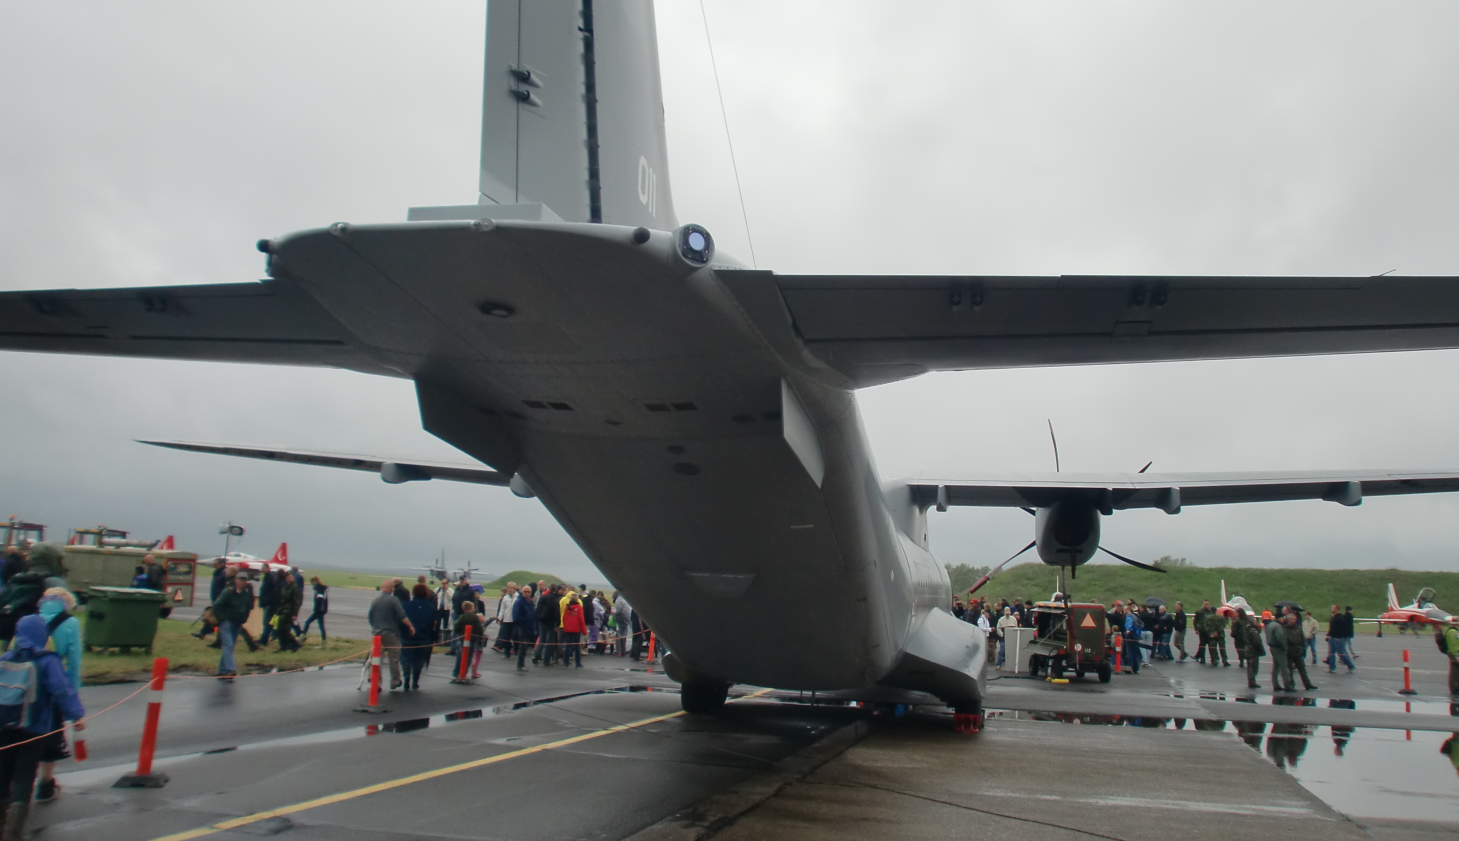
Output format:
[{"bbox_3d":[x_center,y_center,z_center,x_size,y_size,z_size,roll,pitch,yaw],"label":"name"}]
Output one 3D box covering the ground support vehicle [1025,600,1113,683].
[{"bbox_3d":[8.001,5.226,25.900,1.380,1.760,2.250,4,-9,-5],"label":"ground support vehicle"}]

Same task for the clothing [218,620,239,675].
[{"bbox_3d":[-8.284,3.764,18.100,0.340,0.906,0.340,6,-9,-17],"label":"clothing"}]

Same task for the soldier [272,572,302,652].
[{"bbox_3d":[-9.779,4.229,24.200,0.580,1.740,0.520,8,-10,-28],"label":"soldier"}]

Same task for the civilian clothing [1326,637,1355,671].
[{"bbox_3d":[16.503,6.327,29.600,0.680,0.920,0.420,3,-9,0],"label":"civilian clothing"}]

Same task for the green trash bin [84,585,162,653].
[{"bbox_3d":[-12.029,3.980,21.800,0.830,1.240,1.330,-3,-11,35],"label":"green trash bin"}]

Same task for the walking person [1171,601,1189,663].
[{"bbox_3d":[13.387,6.284,32.501,0.460,1.763,0.500,8,-10,-29],"label":"walking person"}]

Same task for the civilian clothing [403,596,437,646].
[{"bbox_3d":[-4.886,3.167,17.300,0.570,0.790,0.360,5,-9,-14],"label":"civilian clothing"}]

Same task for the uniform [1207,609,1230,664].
[{"bbox_3d":[14.485,6.457,32.500,0.640,1.620,0.450,0,-9,18],"label":"uniform"}]

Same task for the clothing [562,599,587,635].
[{"bbox_3d":[-3.425,4.378,24.300,0.540,0.735,0.360,1,-9,12],"label":"clothing"}]

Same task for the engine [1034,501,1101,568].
[{"bbox_3d":[5.440,1.730,17.700,1.070,1.170,3.700,1,-9,14],"label":"engine"}]

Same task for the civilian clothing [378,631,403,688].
[{"bbox_3d":[-5.517,3.896,17.800,0.400,0.907,0.400,0,-9,18],"label":"civilian clothing"}]

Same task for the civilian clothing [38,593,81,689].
[{"bbox_3d":[-4.828,1.598,7.900,0.430,0.740,0.330,3,-9,-2],"label":"civilian clothing"}]

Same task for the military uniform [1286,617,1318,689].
[{"bbox_3d":[13.354,5.421,25.601,0.640,1.737,0.520,2,-9,9],"label":"military uniform"}]

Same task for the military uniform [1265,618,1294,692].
[{"bbox_3d":[12.586,5.333,25.001,0.520,1.722,0.520,6,-9,-17],"label":"military uniform"}]

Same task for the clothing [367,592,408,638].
[{"bbox_3d":[-5.554,3.165,17.800,0.580,0.749,0.400,0,-9,18],"label":"clothing"}]

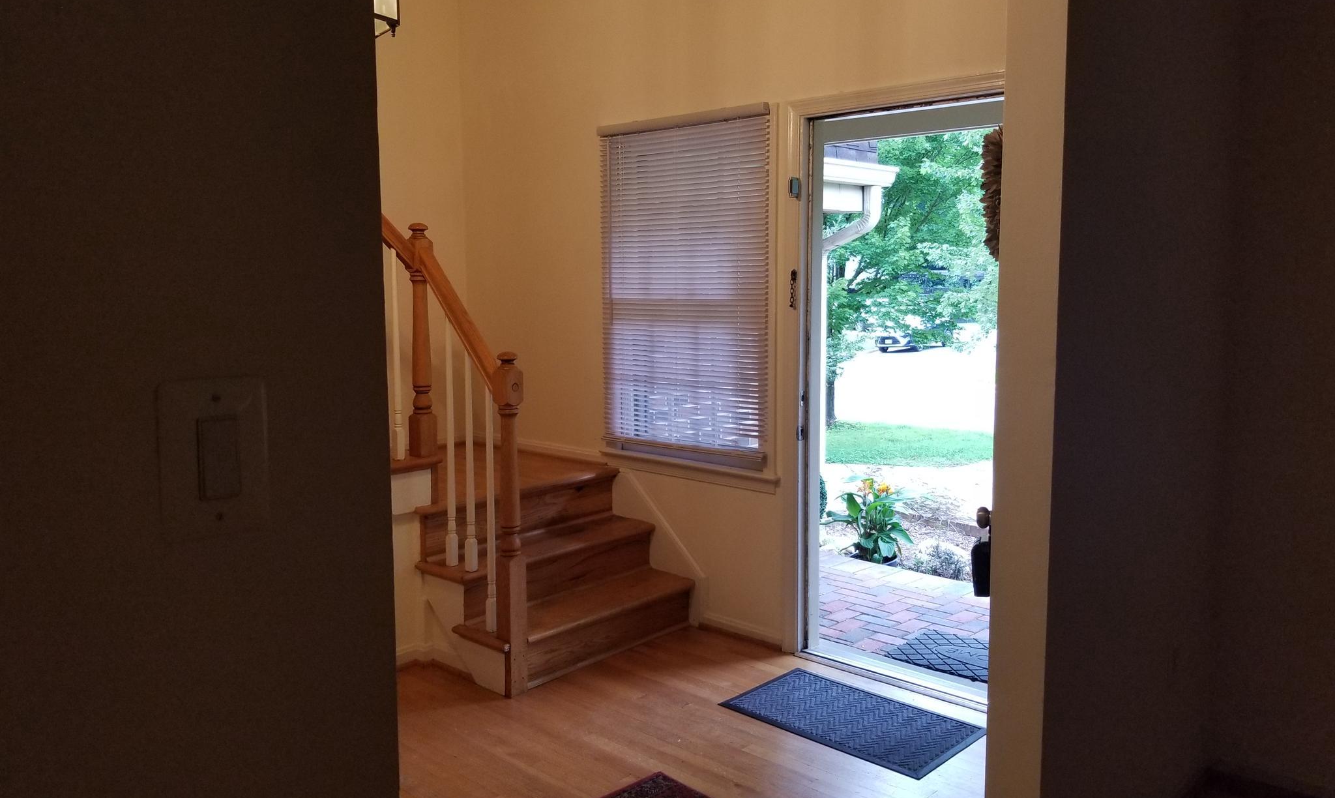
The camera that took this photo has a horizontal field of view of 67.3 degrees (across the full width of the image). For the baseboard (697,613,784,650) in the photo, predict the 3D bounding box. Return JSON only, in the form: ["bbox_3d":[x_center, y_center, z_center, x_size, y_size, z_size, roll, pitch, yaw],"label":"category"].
[{"bbox_3d":[0.283,0.935,4.046,0.420,0.082,0.022,5,8,42],"label":"baseboard"}]

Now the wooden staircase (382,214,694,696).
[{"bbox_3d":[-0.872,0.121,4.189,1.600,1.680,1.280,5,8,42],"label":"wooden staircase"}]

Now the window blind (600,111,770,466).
[{"bbox_3d":[0.035,-0.465,4.112,0.920,1.360,0.040,5,8,42],"label":"window blind"}]

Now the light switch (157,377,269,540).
[{"bbox_3d":[-0.367,0.048,0.811,0.010,0.131,0.087,5,8,42],"label":"light switch"}]

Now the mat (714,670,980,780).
[{"bbox_3d":[0.605,1.046,3.311,0.763,0.010,0.457,5,8,42],"label":"mat"}]

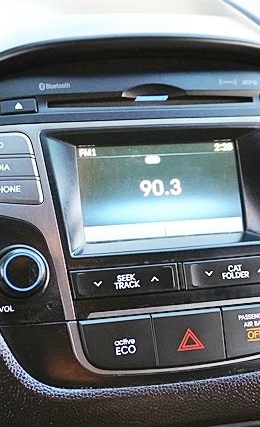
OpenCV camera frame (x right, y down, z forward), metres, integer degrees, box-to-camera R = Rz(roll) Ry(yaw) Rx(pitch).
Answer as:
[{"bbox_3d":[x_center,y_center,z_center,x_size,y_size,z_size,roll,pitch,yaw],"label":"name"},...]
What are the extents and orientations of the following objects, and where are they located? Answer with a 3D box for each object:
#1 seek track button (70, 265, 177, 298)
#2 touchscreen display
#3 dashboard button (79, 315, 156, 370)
[{"bbox_3d":[-0.003,0.036,0.406,0.057,0.015,0.009,-5,-9,-11],"label":"seek track button"},{"bbox_3d":[0.018,-0.013,0.437,0.096,0.054,0.008,-4,-9,-16],"label":"touchscreen display"},{"bbox_3d":[-0.007,0.069,0.399,0.037,0.027,0.010,-5,-9,-10],"label":"dashboard button"}]

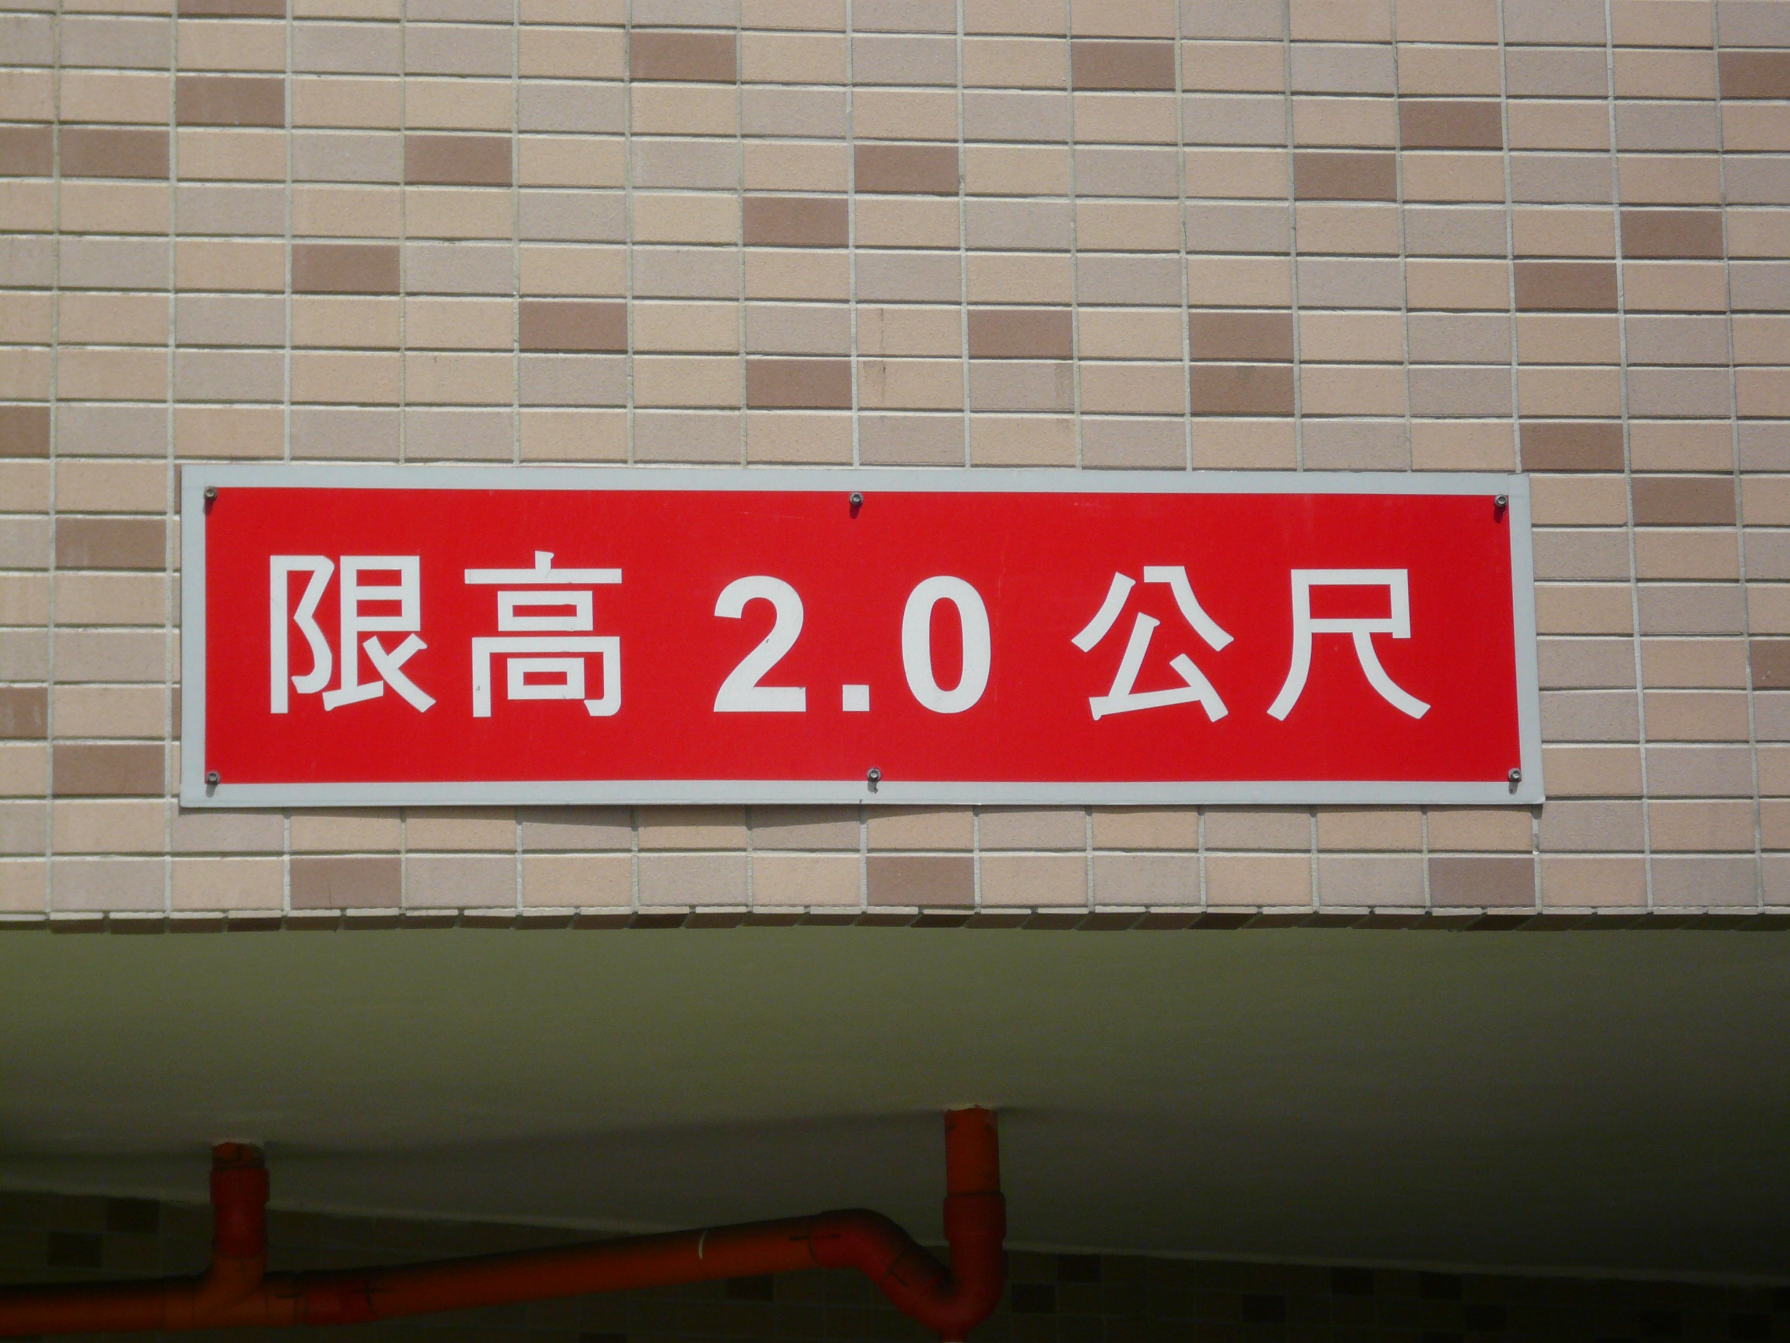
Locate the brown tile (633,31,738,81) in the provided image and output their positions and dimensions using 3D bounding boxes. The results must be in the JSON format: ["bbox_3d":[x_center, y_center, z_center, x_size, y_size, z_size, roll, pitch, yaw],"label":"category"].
[{"bbox_3d":[-0.189,-0.550,4.722,0.095,0.045,0.009,0,-12,-7],"label":"brown tile"}]

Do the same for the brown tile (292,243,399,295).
[{"bbox_3d":[-0.483,-0.353,4.632,0.095,0.045,0.009,0,-11,-8],"label":"brown tile"}]

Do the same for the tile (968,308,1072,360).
[{"bbox_3d":[0.111,-0.300,4.707,0.095,0.045,0.009,0,-12,-7],"label":"tile"}]

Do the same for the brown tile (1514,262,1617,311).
[{"bbox_3d":[0.606,-0.347,4.776,0.095,0.045,0.009,0,-11,-8],"label":"brown tile"}]

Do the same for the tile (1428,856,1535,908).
[{"bbox_3d":[0.518,0.187,4.662,0.095,0.046,0.008,0,-11,-7],"label":"tile"}]

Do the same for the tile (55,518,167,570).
[{"bbox_3d":[-0.679,-0.109,4.560,0.095,0.045,0.009,0,-11,-8],"label":"tile"}]

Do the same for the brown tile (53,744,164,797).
[{"bbox_3d":[-0.675,0.086,4.530,0.095,0.045,0.009,0,-12,-7],"label":"brown tile"}]

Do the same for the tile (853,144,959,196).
[{"bbox_3d":[0.010,-0.449,4.726,0.095,0.045,0.009,0,-12,-7],"label":"tile"}]

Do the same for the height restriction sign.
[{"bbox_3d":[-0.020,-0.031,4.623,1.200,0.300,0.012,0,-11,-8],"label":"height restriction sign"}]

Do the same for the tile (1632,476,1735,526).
[{"bbox_3d":[0.709,-0.152,4.750,0.095,0.045,0.009,0,-12,-7],"label":"tile"}]

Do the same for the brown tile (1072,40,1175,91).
[{"bbox_3d":[0.206,-0.546,4.768,0.095,0.046,0.008,0,-11,-7],"label":"brown tile"}]

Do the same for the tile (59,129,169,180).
[{"bbox_3d":[-0.685,-0.452,4.624,0.095,0.045,0.009,0,-11,-8],"label":"tile"}]

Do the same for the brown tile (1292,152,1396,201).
[{"bbox_3d":[0.406,-0.446,4.774,0.095,0.046,0.008,0,-11,-7],"label":"brown tile"}]

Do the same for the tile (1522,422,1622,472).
[{"bbox_3d":[0.608,-0.202,4.748,0.095,0.045,0.009,0,-11,-8],"label":"tile"}]

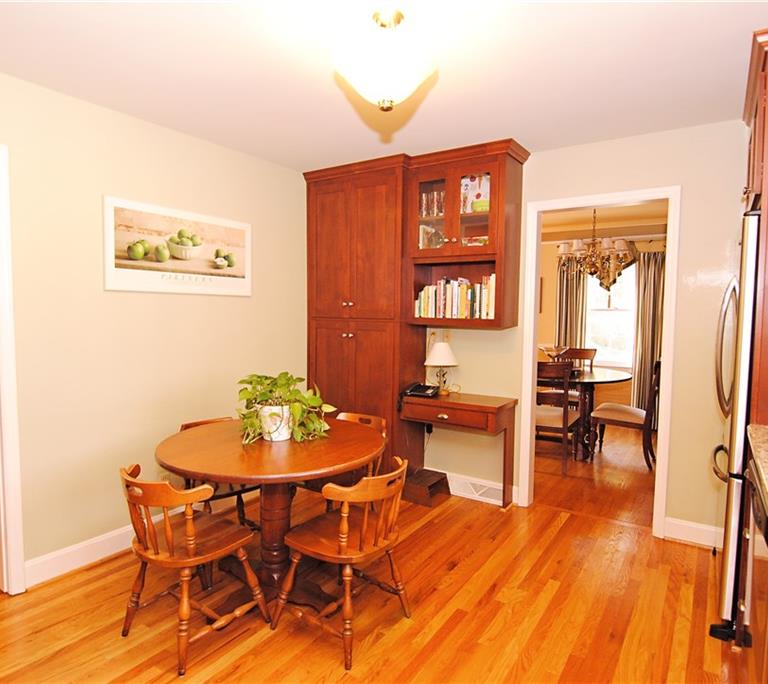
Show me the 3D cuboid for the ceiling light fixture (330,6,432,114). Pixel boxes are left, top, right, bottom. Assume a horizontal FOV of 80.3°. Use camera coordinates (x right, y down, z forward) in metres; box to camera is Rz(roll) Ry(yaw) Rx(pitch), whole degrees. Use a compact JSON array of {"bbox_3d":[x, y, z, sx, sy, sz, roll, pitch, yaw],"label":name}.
[{"bbox_3d":[0.002,-1.009,1.629,0.370,0.360,0.370,0,4,0],"label":"ceiling light fixture"}]

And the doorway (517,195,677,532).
[{"bbox_3d":[1.361,0.121,2.974,0.900,2.110,0.140,3,4,36],"label":"doorway"}]

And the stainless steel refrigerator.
[{"bbox_3d":[1.932,0.366,2.019,0.740,1.750,0.830,3,4,36],"label":"stainless steel refrigerator"}]

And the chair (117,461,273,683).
[{"bbox_3d":[-0.818,0.854,1.924,0.520,0.750,0.500,3,4,36],"label":"chair"}]

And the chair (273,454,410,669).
[{"bbox_3d":[-0.145,0.856,1.972,0.500,0.750,0.520,3,4,36],"label":"chair"}]

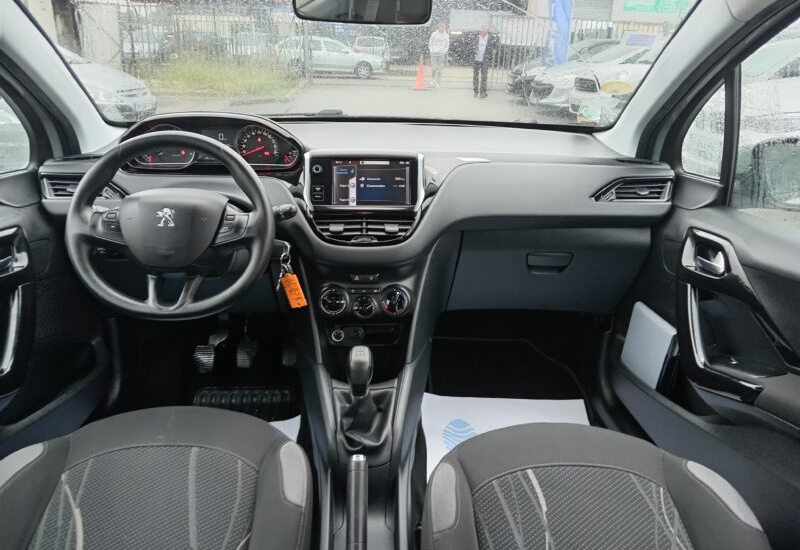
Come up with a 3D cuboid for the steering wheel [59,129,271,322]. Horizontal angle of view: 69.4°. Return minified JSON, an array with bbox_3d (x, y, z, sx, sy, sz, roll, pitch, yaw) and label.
[{"bbox_3d":[-0.392,-0.085,1.010,0.352,0.328,0.115,0,2,-3],"label":"steering wheel"}]

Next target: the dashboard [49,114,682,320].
[{"bbox_3d":[-0.079,-0.171,1.366,1.390,0.430,0.560,0,22,-3],"label":"dashboard"}]

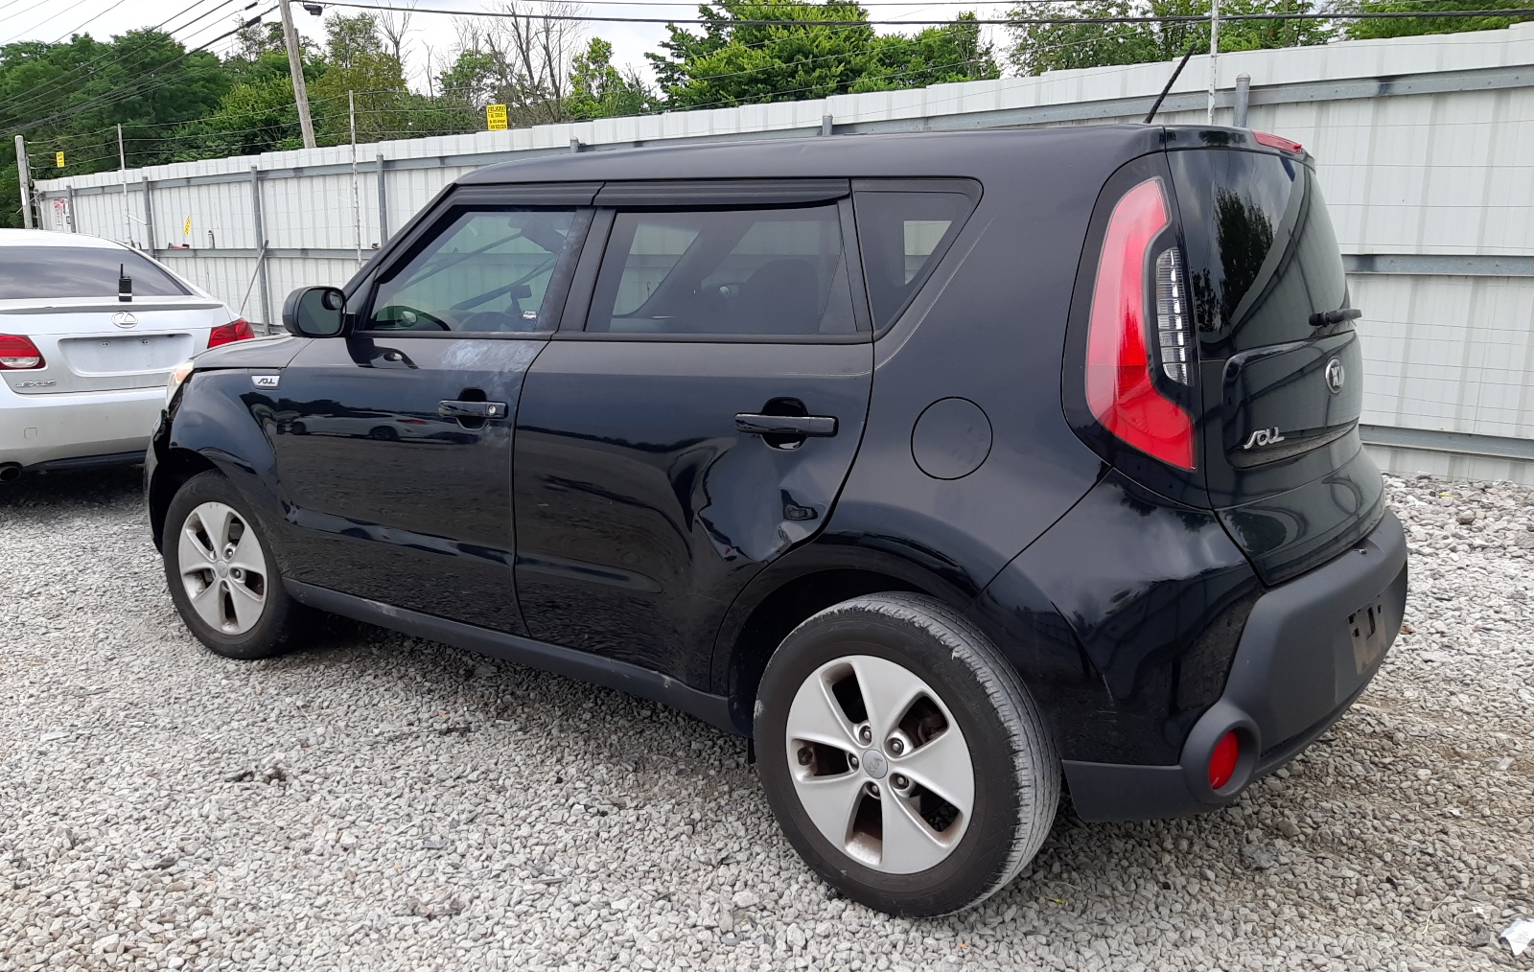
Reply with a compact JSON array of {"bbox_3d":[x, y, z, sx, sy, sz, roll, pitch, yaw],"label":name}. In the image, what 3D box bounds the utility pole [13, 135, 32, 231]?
[{"bbox_3d":[-14.085,-4.771,22.000,0.170,3.750,0.170,0,10,0],"label":"utility pole"}]

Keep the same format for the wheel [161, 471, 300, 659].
[{"bbox_3d":[-1.773,0.262,3.912,0.648,0.645,0.210,6,11,28],"label":"wheel"}]

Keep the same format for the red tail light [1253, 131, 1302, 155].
[{"bbox_3d":[1.121,-0.746,2.507,0.048,0.036,0.300,8,12,37],"label":"red tail light"}]

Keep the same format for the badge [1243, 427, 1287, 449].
[{"bbox_3d":[0.942,-0.092,2.177,0.175,0.035,0.015,-9,14,-44],"label":"badge"}]

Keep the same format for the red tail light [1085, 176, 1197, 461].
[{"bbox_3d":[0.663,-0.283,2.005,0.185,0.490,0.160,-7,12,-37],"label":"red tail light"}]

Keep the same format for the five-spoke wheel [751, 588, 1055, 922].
[{"bbox_3d":[0.270,0.548,2.384,0.648,0.645,0.210,8,12,37],"label":"five-spoke wheel"}]

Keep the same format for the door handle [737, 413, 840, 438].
[{"bbox_3d":[0.038,-0.122,2.338,0.250,0.038,0.042,8,12,37],"label":"door handle"}]

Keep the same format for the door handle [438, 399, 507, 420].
[{"bbox_3d":[-0.746,-0.196,2.929,0.255,0.038,0.042,8,12,37],"label":"door handle"}]

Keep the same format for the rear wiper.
[{"bbox_3d":[1.286,-0.375,2.582,0.060,0.045,0.350,8,12,37],"label":"rear wiper"}]

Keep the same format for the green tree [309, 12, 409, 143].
[{"bbox_3d":[-11.667,-9.274,33.461,3.300,8.700,3.300,-3,11,-18],"label":"green tree"}]

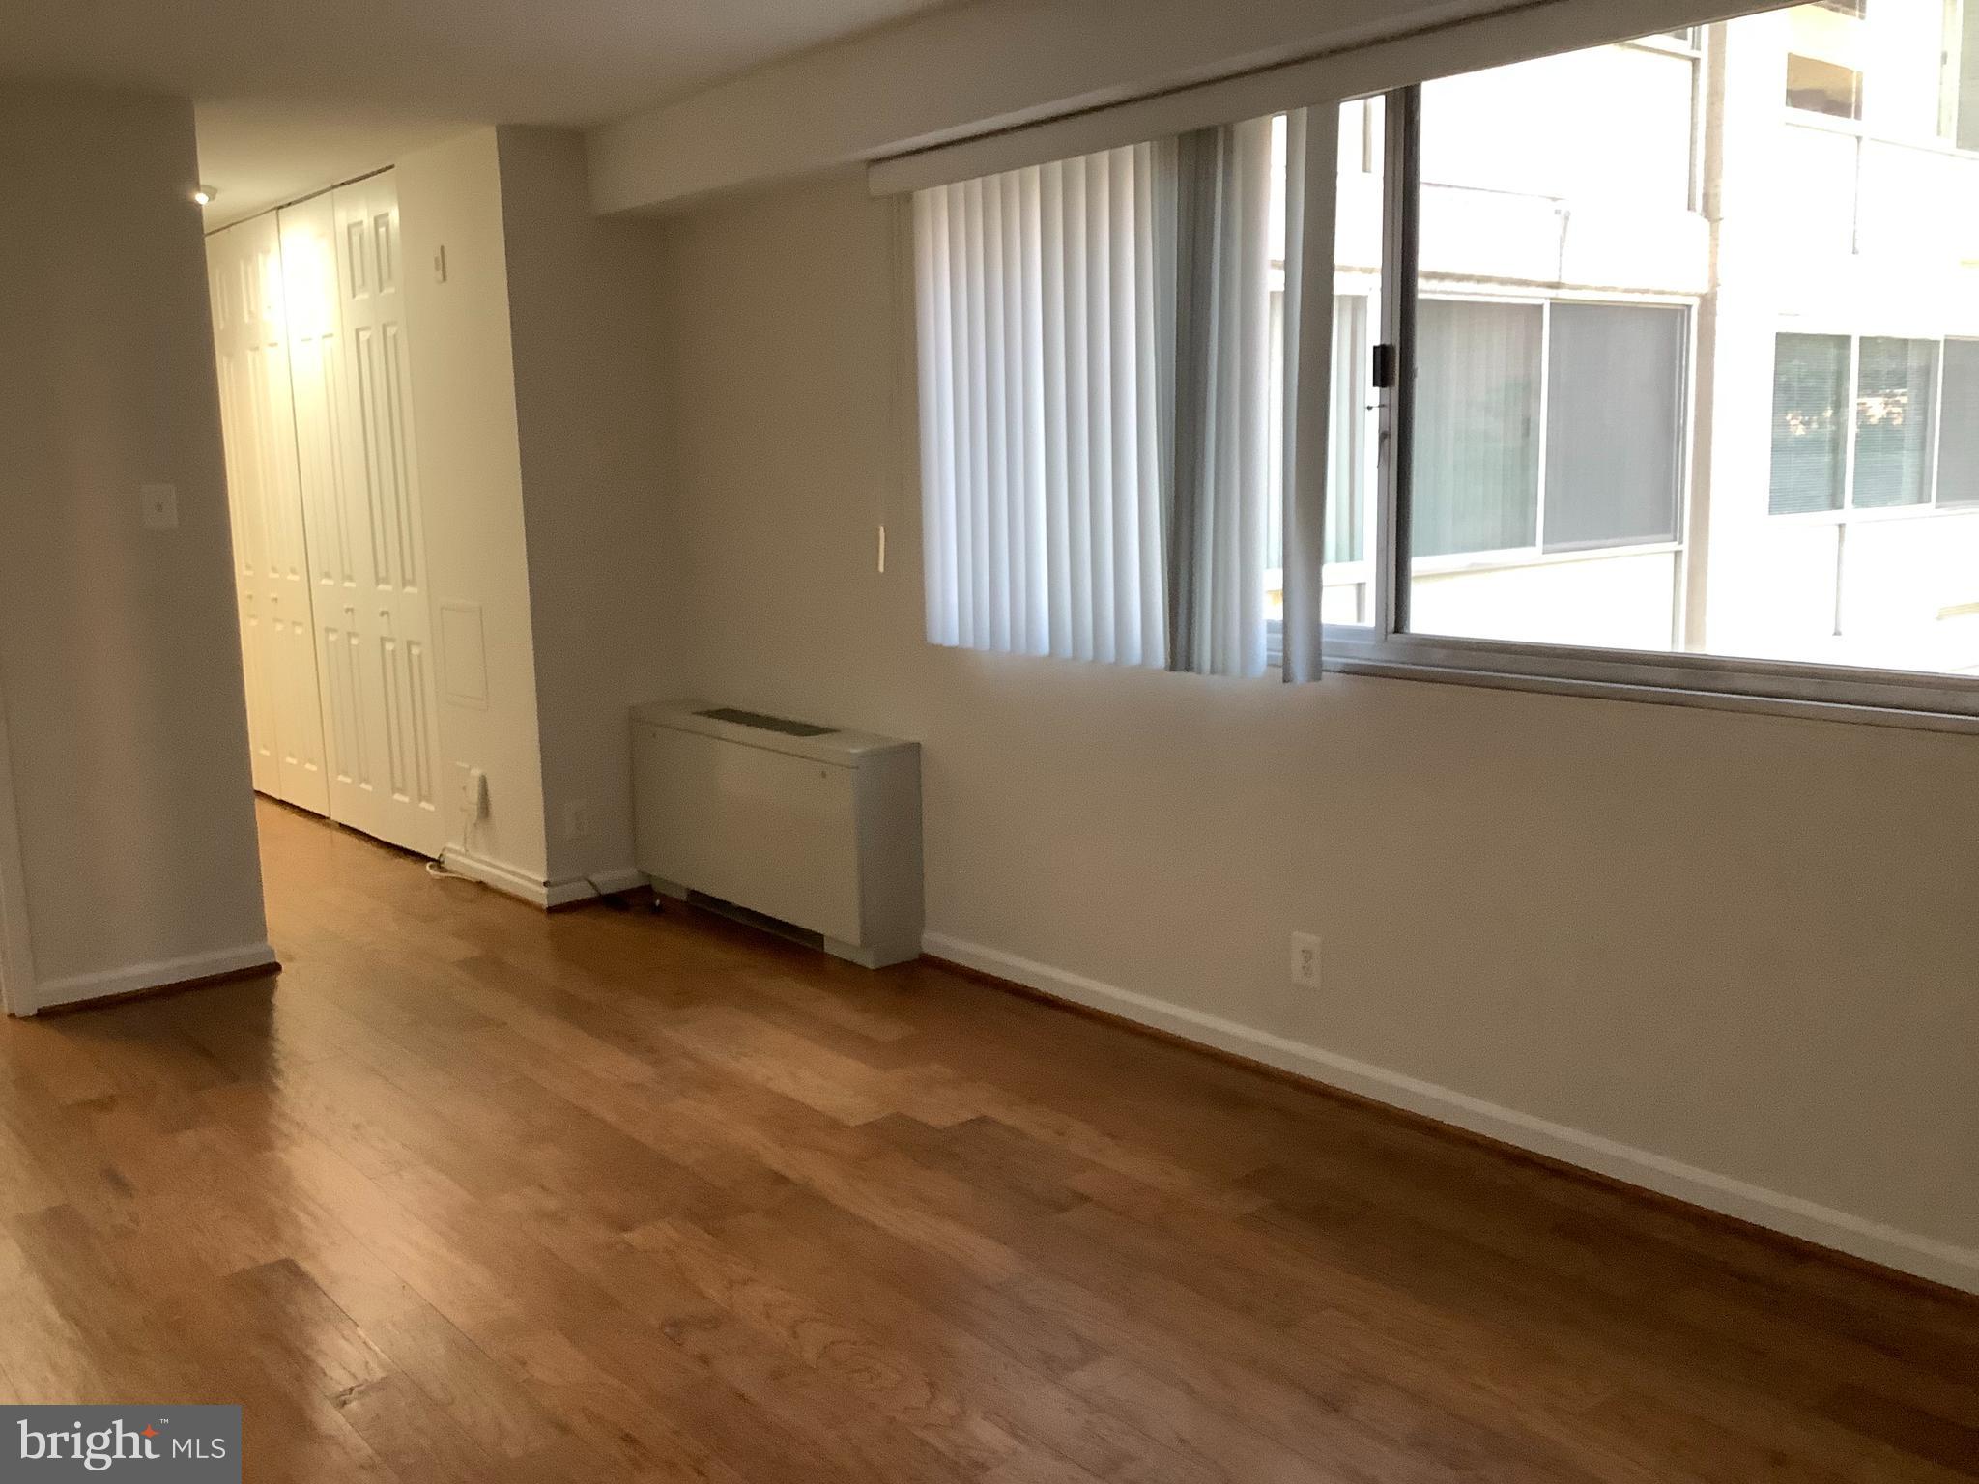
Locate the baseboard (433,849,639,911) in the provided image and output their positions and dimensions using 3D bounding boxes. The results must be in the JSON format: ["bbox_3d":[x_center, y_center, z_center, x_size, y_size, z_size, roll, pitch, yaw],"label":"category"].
[{"bbox_3d":[-1.558,0.442,6.209,0.406,0.097,0.838,-9,12,-39],"label":"baseboard"}]

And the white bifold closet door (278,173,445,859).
[{"bbox_3d":[-2.357,-0.818,6.687,0.040,2.412,1.176,-9,12,-39],"label":"white bifold closet door"}]

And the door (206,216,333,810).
[{"bbox_3d":[-3.110,-0.946,7.578,0.040,2.412,1.170,-9,12,-39],"label":"door"}]

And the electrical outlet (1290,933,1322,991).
[{"bbox_3d":[0.718,0.498,4.027,0.008,0.115,0.071,-9,12,-39],"label":"electrical outlet"}]

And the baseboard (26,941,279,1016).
[{"bbox_3d":[-2.337,0.664,4.999,0.649,0.082,0.026,-9,12,-39],"label":"baseboard"}]

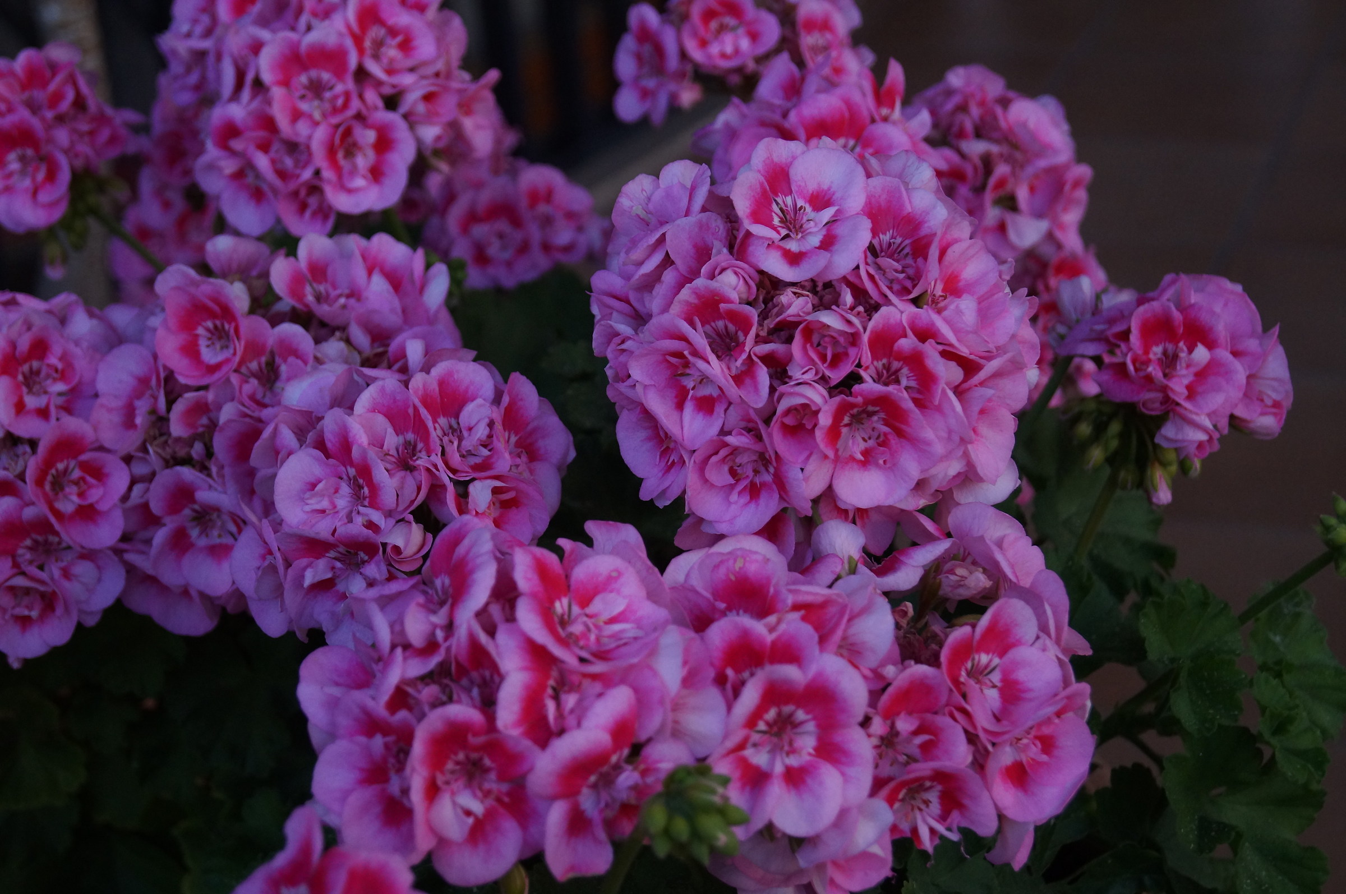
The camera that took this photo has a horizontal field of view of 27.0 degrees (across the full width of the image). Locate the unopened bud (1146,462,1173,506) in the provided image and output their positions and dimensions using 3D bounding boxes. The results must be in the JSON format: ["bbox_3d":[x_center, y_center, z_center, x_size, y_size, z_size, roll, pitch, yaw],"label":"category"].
[{"bbox_3d":[0.135,0.010,0.775,0.007,0.013,0.007,-9,15,4],"label":"unopened bud"}]

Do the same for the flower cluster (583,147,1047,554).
[{"bbox_3d":[0.040,-0.028,0.780,0.122,0.108,0.115,0,25,0],"label":"flower cluster"}]

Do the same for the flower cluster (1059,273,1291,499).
[{"bbox_3d":[0.141,-0.017,0.785,0.064,0.060,0.062,0,25,0],"label":"flower cluster"}]

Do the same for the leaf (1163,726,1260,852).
[{"bbox_3d":[0.145,0.092,0.755,0.026,0.012,0.034,-2,69,5],"label":"leaf"}]

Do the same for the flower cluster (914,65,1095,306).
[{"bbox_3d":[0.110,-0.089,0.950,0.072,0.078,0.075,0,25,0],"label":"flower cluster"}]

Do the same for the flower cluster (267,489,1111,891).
[{"bbox_3d":[0.004,0.063,0.710,0.200,0.100,0.120,0,25,0],"label":"flower cluster"}]

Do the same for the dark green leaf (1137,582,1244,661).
[{"bbox_3d":[0.141,0.048,0.765,0.028,0.011,0.024,0,64,0],"label":"dark green leaf"}]

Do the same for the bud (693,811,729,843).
[{"bbox_3d":[0.009,0.088,0.650,0.009,0.006,0.006,41,19,25],"label":"bud"}]

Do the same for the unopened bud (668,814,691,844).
[{"bbox_3d":[0.001,0.089,0.650,0.006,0.007,0.006,0,25,0],"label":"unopened bud"}]

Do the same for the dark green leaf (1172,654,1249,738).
[{"bbox_3d":[0.145,0.067,0.760,0.021,0.024,0.010,1,-9,-6],"label":"dark green leaf"}]

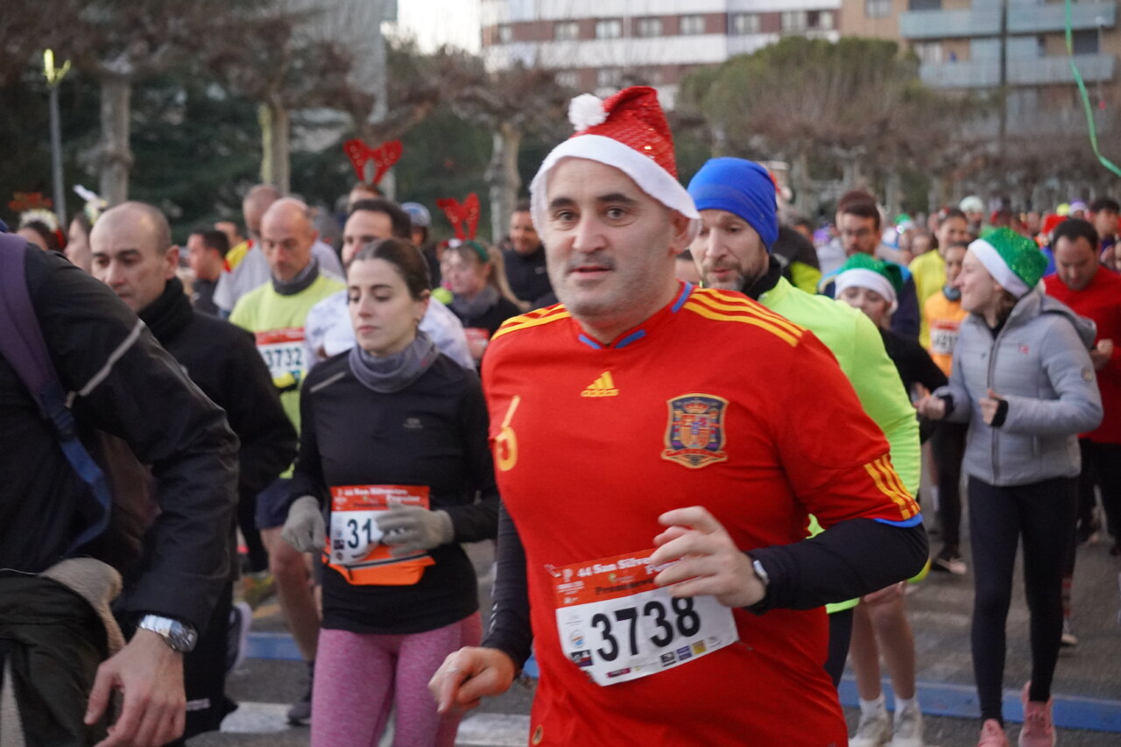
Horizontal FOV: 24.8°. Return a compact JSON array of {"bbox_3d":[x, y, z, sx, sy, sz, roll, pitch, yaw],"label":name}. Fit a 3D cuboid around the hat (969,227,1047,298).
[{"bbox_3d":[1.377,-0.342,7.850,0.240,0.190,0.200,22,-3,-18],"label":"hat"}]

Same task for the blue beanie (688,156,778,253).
[{"bbox_3d":[0.337,-0.331,5.000,0.180,0.185,0.205,2,4,32],"label":"blue beanie"}]

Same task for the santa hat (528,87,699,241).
[{"bbox_3d":[0.068,-0.267,3.260,0.205,0.190,0.235,1,-9,18],"label":"santa hat"}]

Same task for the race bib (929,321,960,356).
[{"bbox_3d":[1.788,-0.161,11.700,0.200,0.152,0.020,0,3,10],"label":"race bib"}]

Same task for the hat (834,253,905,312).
[{"bbox_3d":[0.974,-0.287,8.050,0.205,0.180,0.220,1,4,21],"label":"hat"}]

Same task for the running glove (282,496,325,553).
[{"bbox_3d":[-0.493,0.289,4.900,0.085,0.110,0.120,1,4,11],"label":"running glove"}]

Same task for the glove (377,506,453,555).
[{"bbox_3d":[-0.278,0.301,4.900,0.165,0.100,0.085,-1,4,-22],"label":"glove"}]

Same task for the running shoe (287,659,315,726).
[{"bbox_3d":[-0.809,1.077,8.466,0.105,0.130,0.290,2,4,24],"label":"running shoe"}]

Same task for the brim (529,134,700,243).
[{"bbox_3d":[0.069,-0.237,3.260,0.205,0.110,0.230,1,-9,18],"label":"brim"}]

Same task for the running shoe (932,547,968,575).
[{"bbox_3d":[1.799,0.866,11.800,0.095,0.115,0.265,-2,4,-25],"label":"running shoe"}]

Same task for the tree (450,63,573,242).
[{"bbox_3d":[-0.723,-2.525,36.016,1.900,4.000,1.900,1,4,14],"label":"tree"}]

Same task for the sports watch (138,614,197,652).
[{"bbox_3d":[-0.499,0.331,3.250,0.059,0.039,0.064,23,0,37],"label":"sports watch"}]

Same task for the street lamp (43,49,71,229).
[{"bbox_3d":[-7.241,-2.615,37.000,0.370,4.200,0.330,-3,3,0],"label":"street lamp"}]

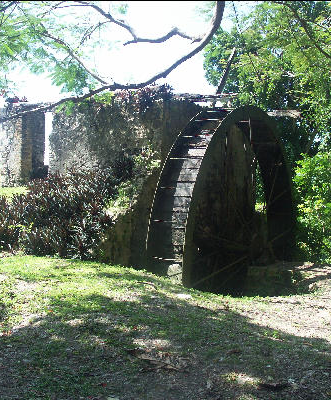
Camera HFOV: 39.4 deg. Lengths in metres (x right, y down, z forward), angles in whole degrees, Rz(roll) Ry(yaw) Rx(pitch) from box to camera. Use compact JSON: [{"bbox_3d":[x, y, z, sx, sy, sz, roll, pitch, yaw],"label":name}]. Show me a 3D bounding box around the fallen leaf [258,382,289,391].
[{"bbox_3d":[0.810,1.400,3.460,0.235,0.030,0.100,0,2,0],"label":"fallen leaf"}]

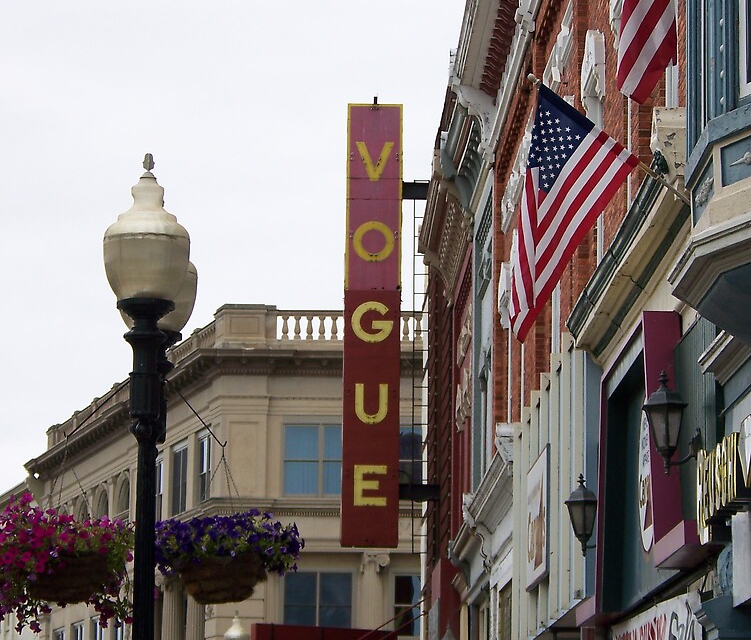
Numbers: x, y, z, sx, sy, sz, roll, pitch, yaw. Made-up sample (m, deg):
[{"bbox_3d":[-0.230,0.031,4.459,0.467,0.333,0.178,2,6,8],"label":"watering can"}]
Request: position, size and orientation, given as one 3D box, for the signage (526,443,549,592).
[{"bbox_3d":[1.855,2.297,34.775,0.060,1.380,2.600,1,-9,-1],"label":"signage"}]

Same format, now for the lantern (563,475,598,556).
[{"bbox_3d":[1.886,1.733,26.878,0.420,0.735,0.320,1,-9,-1],"label":"lantern"}]

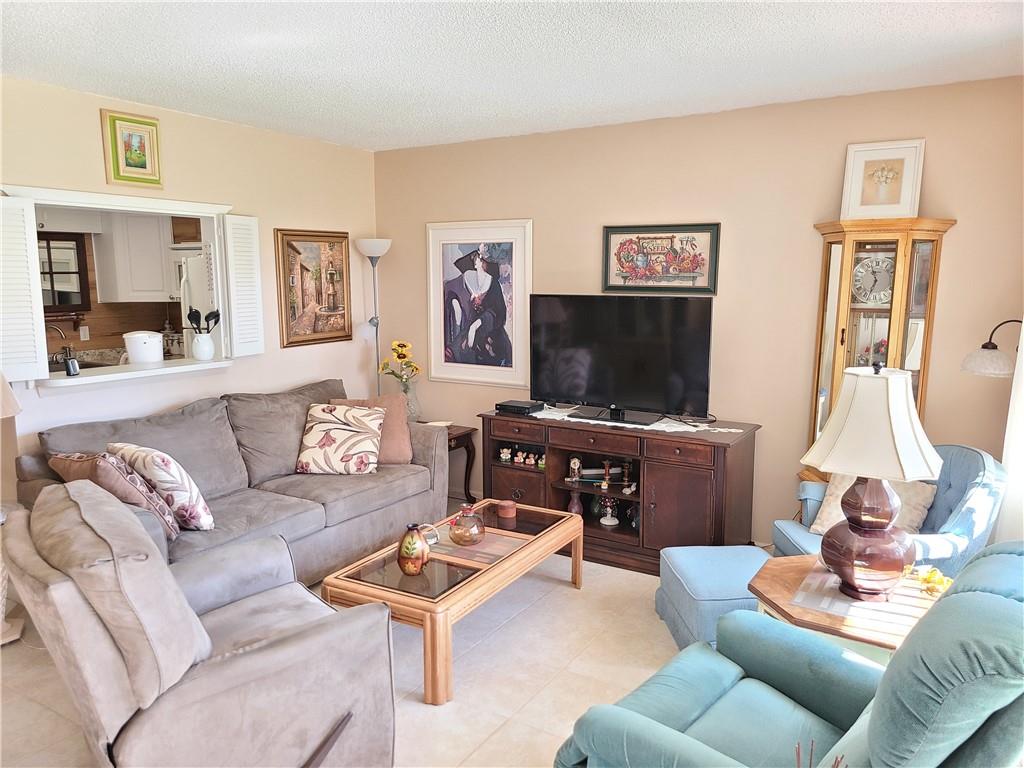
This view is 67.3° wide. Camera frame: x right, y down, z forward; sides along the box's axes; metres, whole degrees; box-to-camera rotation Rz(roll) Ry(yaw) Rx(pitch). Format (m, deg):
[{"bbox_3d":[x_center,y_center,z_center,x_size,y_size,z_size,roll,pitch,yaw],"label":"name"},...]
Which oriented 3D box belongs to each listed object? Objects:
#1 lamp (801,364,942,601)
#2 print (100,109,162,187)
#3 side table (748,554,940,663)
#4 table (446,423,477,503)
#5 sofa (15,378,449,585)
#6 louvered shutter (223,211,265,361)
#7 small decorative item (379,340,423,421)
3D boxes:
[{"bbox_3d":[1.166,0.308,2.493,0.410,0.760,0.410,5,10,32],"label":"lamp"},{"bbox_3d":[-1.994,-1.227,4.044,0.035,0.370,0.320,5,10,32],"label":"print"},{"bbox_3d":[1.147,0.948,2.575,0.655,0.530,0.655,5,10,32],"label":"side table"},{"bbox_3d":[-0.594,0.572,5.281,0.580,0.520,0.440,5,9,32],"label":"table"},{"bbox_3d":[-1.347,0.540,4.240,0.940,0.870,2.170,5,9,30],"label":"sofa"},{"bbox_3d":[-1.598,-0.580,4.592,0.050,0.830,0.240,5,9,32],"label":"louvered shutter"},{"bbox_3d":[-0.770,-0.006,5.315,0.290,0.580,0.280,0,8,0],"label":"small decorative item"}]

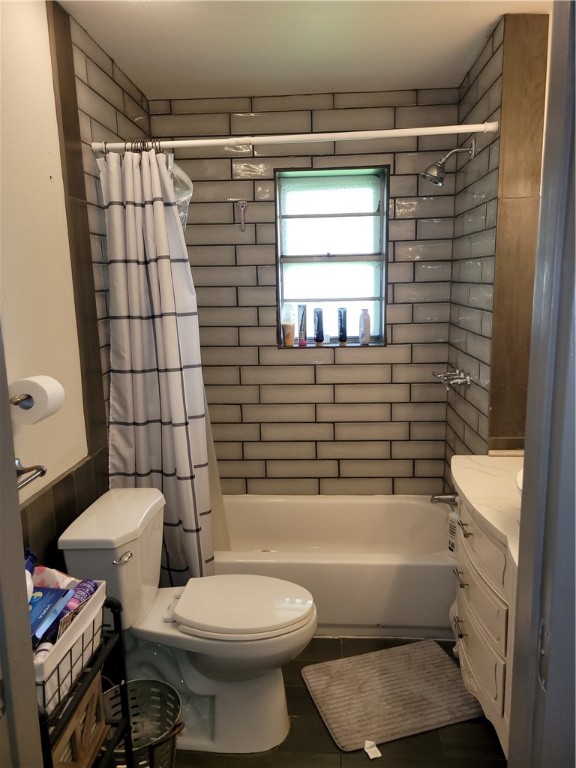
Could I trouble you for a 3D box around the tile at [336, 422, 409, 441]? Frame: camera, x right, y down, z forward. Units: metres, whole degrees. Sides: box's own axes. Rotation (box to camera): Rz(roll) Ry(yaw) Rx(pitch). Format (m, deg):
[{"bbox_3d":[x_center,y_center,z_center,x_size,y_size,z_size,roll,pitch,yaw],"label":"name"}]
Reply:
[{"bbox_3d":[0.457,0.260,3.125,0.400,0.100,0.012,0,10,3],"label":"tile"}]

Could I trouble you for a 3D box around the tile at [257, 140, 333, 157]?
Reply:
[{"bbox_3d":[0.029,-1.202,2.895,0.405,0.102,0.010,-1,11,3],"label":"tile"}]

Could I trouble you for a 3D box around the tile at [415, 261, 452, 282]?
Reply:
[{"bbox_3d":[0.743,-0.574,2.953,0.182,0.101,0.012,0,10,3],"label":"tile"}]

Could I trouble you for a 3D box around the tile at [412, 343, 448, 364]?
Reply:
[{"bbox_3d":[0.756,-0.162,3.070,0.191,0.102,0.010,-1,11,3],"label":"tile"}]

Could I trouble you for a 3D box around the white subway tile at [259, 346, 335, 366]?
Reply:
[{"bbox_3d":[0.045,-0.153,3.055,0.401,0.102,0.012,-1,11,3],"label":"white subway tile"}]

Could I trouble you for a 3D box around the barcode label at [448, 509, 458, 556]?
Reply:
[{"bbox_3d":[0.713,0.651,2.486,0.005,0.170,0.055,-9,14,-35],"label":"barcode label"}]

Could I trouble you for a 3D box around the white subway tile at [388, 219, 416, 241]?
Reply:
[{"bbox_3d":[0.574,-0.777,2.904,0.135,0.102,0.012,-1,11,3],"label":"white subway tile"}]

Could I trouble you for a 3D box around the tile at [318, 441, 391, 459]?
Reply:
[{"bbox_3d":[0.357,0.359,3.142,0.401,0.102,0.012,-1,11,3],"label":"tile"}]

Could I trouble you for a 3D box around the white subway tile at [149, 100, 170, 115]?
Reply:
[{"bbox_3d":[-0.637,-1.382,2.885,0.105,0.061,0.012,0,10,3],"label":"white subway tile"}]

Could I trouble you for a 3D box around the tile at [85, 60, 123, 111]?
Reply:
[{"bbox_3d":[-0.728,-1.186,2.309,0.010,0.099,0.402,-1,12,3],"label":"tile"}]

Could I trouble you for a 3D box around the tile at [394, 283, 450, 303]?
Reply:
[{"bbox_3d":[0.698,-0.474,2.999,0.290,0.100,0.010,-1,12,3],"label":"tile"}]

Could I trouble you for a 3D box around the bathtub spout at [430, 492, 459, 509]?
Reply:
[{"bbox_3d":[0.766,0.568,2.803,0.139,0.070,0.055,-1,11,3],"label":"bathtub spout"}]

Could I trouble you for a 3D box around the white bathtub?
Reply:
[{"bbox_3d":[0.083,0.862,2.861,1.518,0.348,0.770,0,10,3],"label":"white bathtub"}]

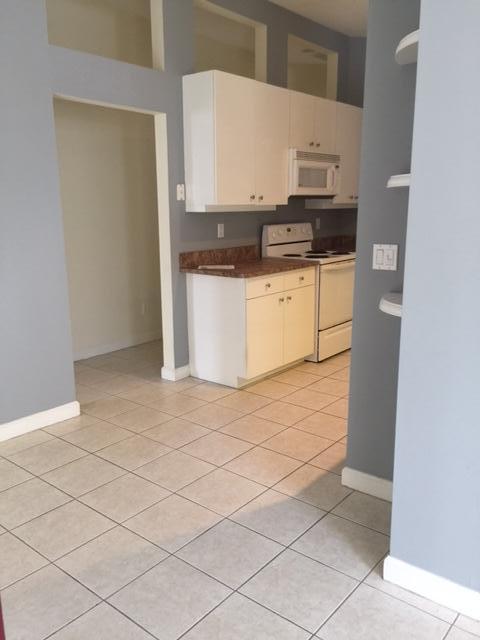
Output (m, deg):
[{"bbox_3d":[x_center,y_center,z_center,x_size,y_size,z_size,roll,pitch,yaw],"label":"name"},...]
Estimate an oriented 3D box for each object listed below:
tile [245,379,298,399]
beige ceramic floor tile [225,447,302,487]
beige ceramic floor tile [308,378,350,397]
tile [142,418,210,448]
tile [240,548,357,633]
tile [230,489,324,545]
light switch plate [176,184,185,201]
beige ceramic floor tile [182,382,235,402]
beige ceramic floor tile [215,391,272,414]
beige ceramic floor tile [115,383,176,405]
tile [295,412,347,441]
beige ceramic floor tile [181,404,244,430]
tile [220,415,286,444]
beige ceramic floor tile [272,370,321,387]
[{"bbox_3d":[0.249,0.543,4.155,0.335,0.010,0.335,10,16,38],"label":"tile"},{"bbox_3d":[0.127,0.807,2.967,0.333,0.010,0.333,10,16,38],"label":"beige ceramic floor tile"},{"bbox_3d":[0.728,0.530,4.189,0.334,0.010,0.334,10,16,38],"label":"beige ceramic floor tile"},{"bbox_3d":[-0.397,0.714,3.373,0.334,0.010,0.334,10,16,38],"label":"tile"},{"bbox_3d":[0.224,1.008,2.017,0.334,0.010,0.334,10,16,38],"label":"tile"},{"bbox_3d":[0.173,0.891,2.446,0.330,0.010,0.330,10,16,38],"label":"tile"},{"bbox_3d":[-0.454,-0.981,4.127,0.012,0.116,0.074,10,16,38],"label":"light switch plate"},{"bbox_3d":[-0.231,0.556,4.109,0.335,0.010,0.335,10,16,38],"label":"beige ceramic floor tile"},{"bbox_3d":[0.034,0.600,3.887,0.334,0.010,0.334,10,16,38],"label":"beige ceramic floor tile"},{"bbox_3d":[-0.711,0.568,4.063,0.335,0.010,0.335,10,16,38],"label":"beige ceramic floor tile"},{"bbox_3d":[0.560,0.689,3.465,0.334,0.010,0.334,10,16,38],"label":"tile"},{"bbox_3d":[-0.181,0.646,3.574,0.330,0.010,0.330,10,16,38],"label":"beige ceramic floor tile"},{"bbox_3d":[0.082,0.702,3.419,0.334,0.010,0.334,10,16,38],"label":"tile"},{"bbox_3d":[0.462,0.486,4.420,0.333,0.010,0.333,10,16,38],"label":"beige ceramic floor tile"}]

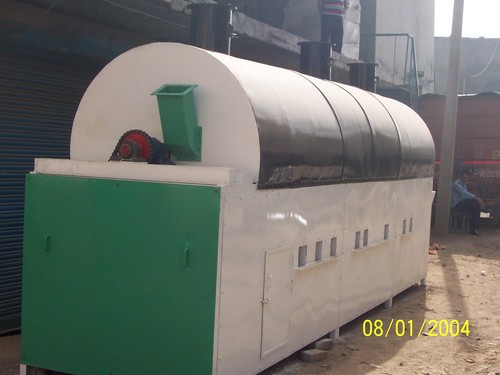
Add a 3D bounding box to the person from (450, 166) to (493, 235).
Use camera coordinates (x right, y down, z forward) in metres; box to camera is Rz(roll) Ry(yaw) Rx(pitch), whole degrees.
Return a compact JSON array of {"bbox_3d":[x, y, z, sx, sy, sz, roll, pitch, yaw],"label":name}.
[{"bbox_3d":[4.379,0.303,16.300,0.850,1.280,0.500,3,3,15],"label":"person"}]

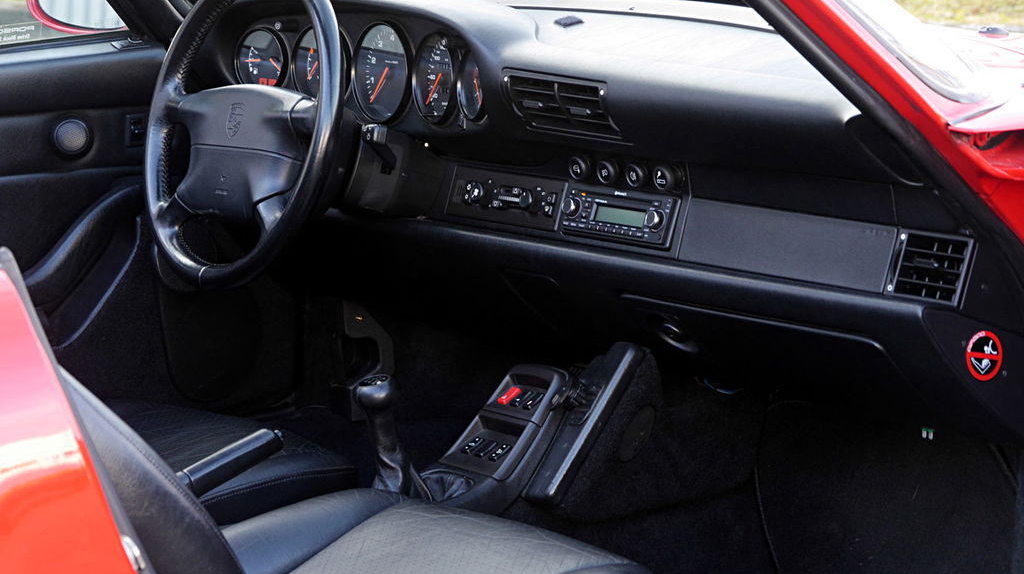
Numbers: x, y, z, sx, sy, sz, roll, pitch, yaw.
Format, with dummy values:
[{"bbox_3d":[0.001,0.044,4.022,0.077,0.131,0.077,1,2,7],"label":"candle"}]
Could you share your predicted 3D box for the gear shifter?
[{"bbox_3d":[-0.121,0.162,3.319,0.065,0.150,0.056,-7,10,-35],"label":"gear shifter"}]

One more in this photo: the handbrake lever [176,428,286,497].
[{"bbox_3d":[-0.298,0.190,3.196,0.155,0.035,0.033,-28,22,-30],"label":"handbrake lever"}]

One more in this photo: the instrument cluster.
[{"bbox_3d":[-0.164,-0.248,3.707,0.070,0.122,0.520,2,5,-36],"label":"instrument cluster"}]

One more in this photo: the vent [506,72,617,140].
[{"bbox_3d":[0.058,-0.196,3.412,0.030,0.063,0.178,-35,25,-27],"label":"vent"}]

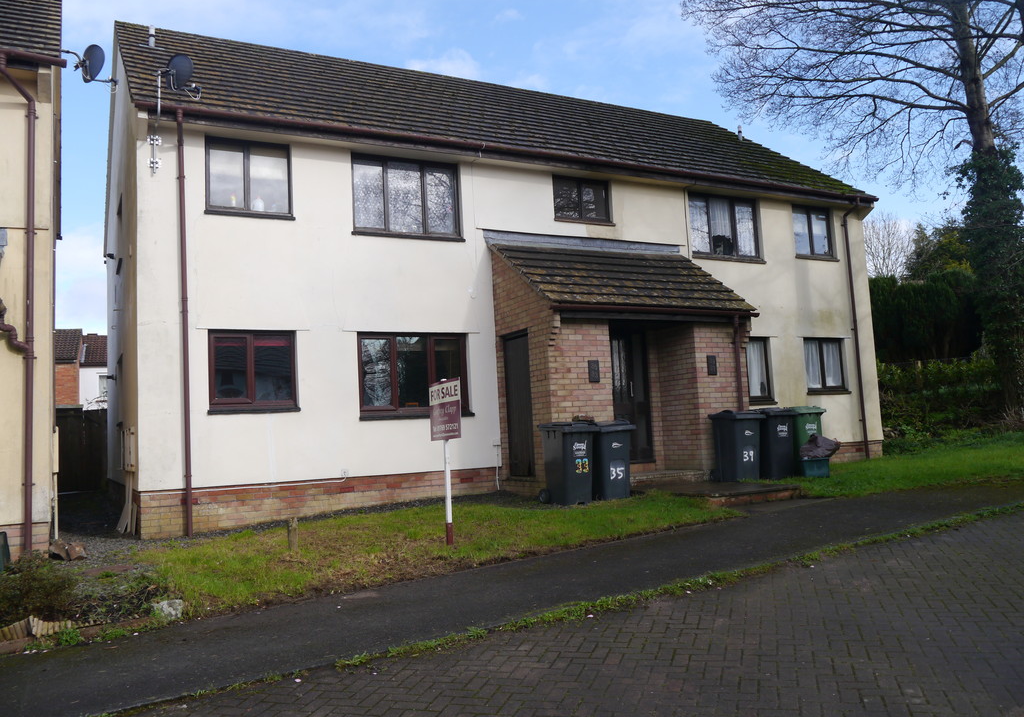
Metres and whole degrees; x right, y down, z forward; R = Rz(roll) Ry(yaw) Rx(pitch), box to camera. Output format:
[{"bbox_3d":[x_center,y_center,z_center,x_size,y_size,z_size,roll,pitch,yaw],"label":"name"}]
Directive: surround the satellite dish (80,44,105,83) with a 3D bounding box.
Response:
[{"bbox_3d":[-4.807,-3.382,9.500,0.430,0.450,0.120,-6,-6,30],"label":"satellite dish"}]

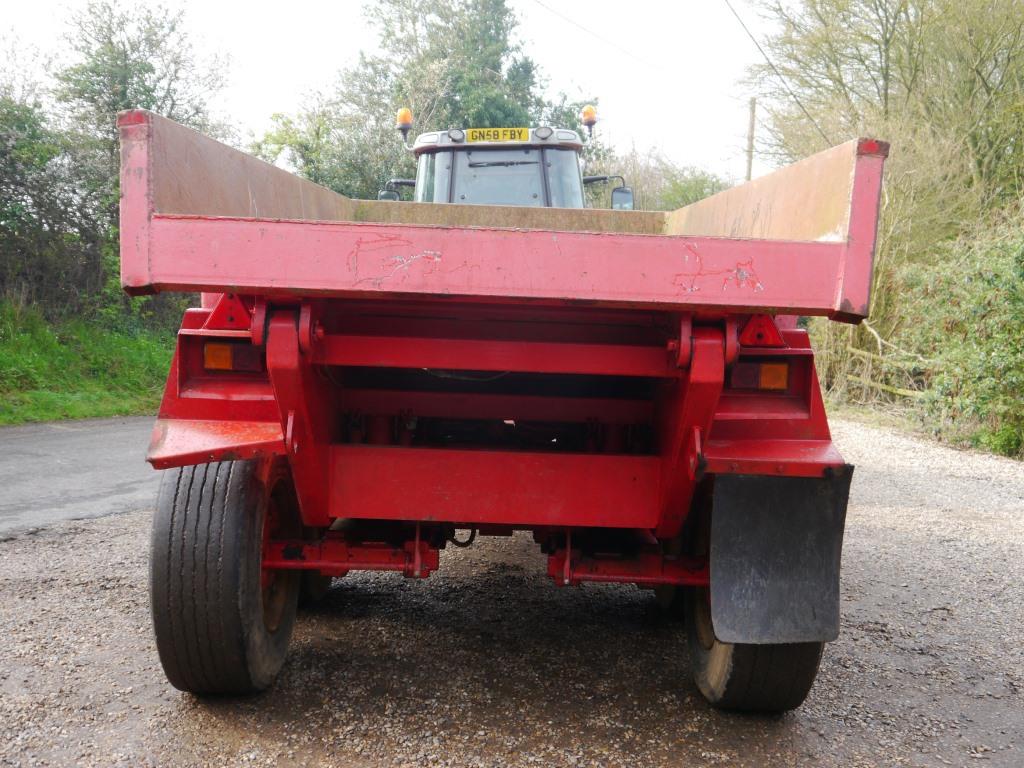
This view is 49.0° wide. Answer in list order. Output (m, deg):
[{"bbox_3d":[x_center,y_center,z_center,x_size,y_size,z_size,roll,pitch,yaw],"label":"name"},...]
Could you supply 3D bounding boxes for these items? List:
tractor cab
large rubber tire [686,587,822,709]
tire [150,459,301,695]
[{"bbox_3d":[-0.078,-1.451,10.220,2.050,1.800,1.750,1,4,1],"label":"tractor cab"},{"bbox_3d":[0.933,0.734,4.398,0.385,1.060,1.060,2,4,0],"label":"large rubber tire"},{"bbox_3d":[-1.085,0.653,4.400,0.385,1.060,1.060,2,4,0],"label":"tire"}]

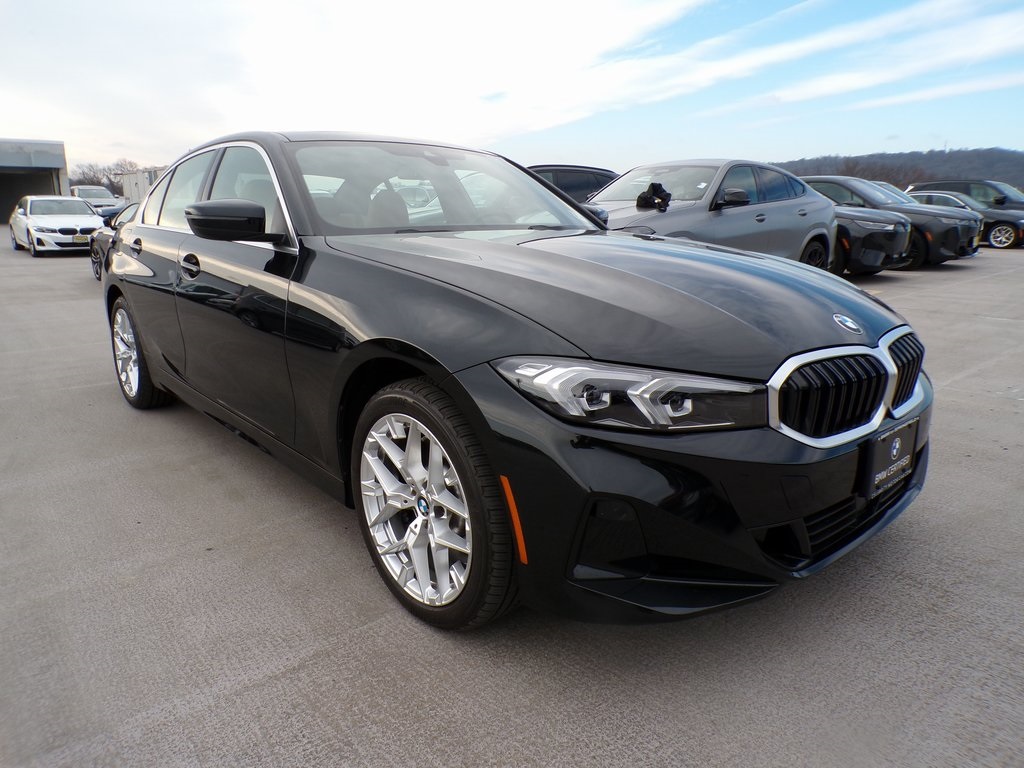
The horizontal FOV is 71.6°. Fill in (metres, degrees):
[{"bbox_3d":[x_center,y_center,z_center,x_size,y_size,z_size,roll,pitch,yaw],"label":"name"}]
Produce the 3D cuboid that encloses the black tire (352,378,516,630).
[{"bbox_3d":[-0.181,0.307,1.909,0.225,0.655,0.655,-11,17,-40],"label":"black tire"}]

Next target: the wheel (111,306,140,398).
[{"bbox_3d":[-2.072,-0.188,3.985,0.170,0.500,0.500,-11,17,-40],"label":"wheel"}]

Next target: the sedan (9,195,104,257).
[{"bbox_3d":[-11.784,-4.134,18.542,1.840,1.440,4.710,-11,18,-39],"label":"sedan"}]

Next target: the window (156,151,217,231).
[{"bbox_3d":[-1.552,-0.926,3.408,0.060,0.400,0.600,23,-5,-43],"label":"window"}]

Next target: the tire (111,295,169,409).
[{"bbox_3d":[-2.057,-0.191,3.998,0.225,0.655,0.655,-11,17,-40],"label":"tire"}]

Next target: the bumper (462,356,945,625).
[{"bbox_3d":[0.747,0.164,2.019,1.800,0.570,0.640,-11,17,-40],"label":"bumper"}]

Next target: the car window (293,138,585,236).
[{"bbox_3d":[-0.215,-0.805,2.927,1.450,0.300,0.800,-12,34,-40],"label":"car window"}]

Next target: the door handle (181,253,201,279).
[{"bbox_3d":[-1.306,-0.475,2.871,0.060,0.100,0.215,-12,18,-40],"label":"door handle"}]

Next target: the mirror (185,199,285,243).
[{"bbox_3d":[-0.942,-0.545,2.388,0.230,0.150,0.210,-11,17,-40],"label":"mirror"}]

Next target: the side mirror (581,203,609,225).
[{"bbox_3d":[0.435,-0.838,3.598,0.250,0.150,0.190,-12,18,-40],"label":"side mirror"}]

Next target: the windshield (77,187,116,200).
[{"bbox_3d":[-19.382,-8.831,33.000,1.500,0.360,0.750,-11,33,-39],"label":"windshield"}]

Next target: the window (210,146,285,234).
[{"bbox_3d":[-1.018,-0.767,2.806,0.060,0.420,0.960,23,-5,-43],"label":"window"}]

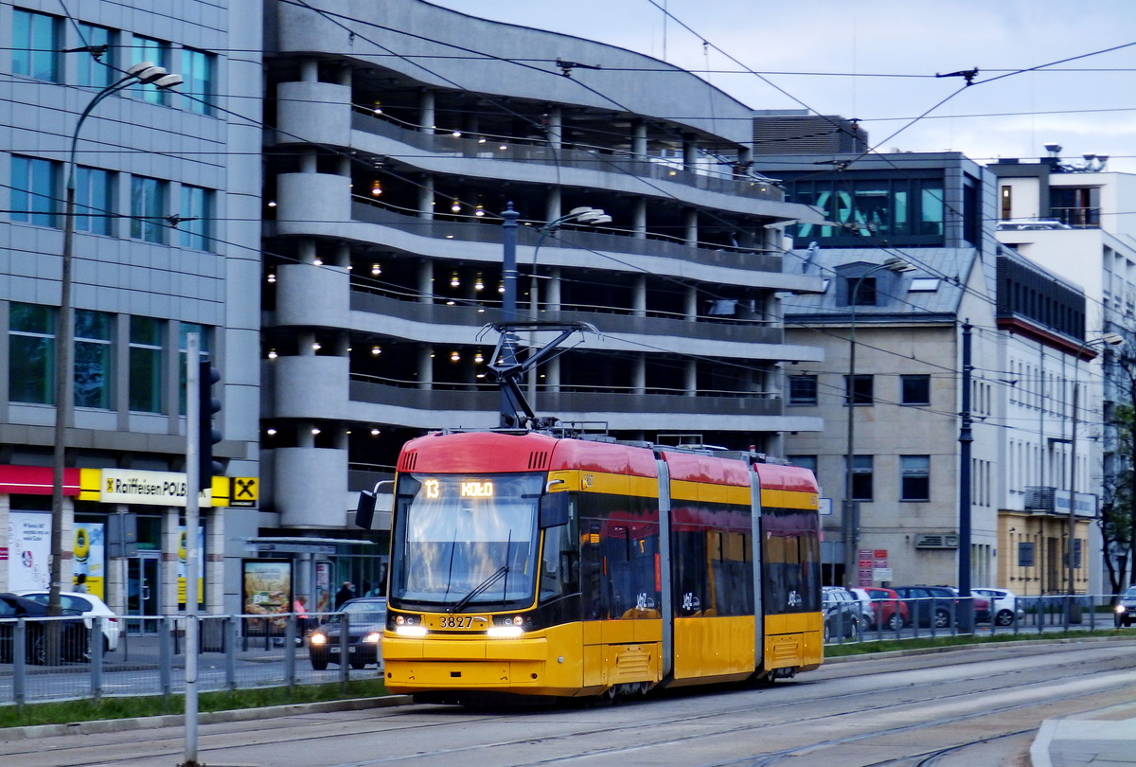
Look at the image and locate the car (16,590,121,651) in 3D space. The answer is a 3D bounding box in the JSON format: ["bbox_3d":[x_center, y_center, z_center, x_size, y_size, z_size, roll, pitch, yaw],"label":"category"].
[{"bbox_3d":[-11.956,5.199,92.000,4.200,1.443,1.770,1,-3,-23],"label":"car"}]

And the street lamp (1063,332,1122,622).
[{"bbox_3d":[21.874,3.907,176.669,2.250,12.058,0.900,-1,-3,20],"label":"street lamp"}]

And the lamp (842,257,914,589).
[{"bbox_3d":[10.248,2.012,140.718,2.250,12.414,0.900,-1,-3,20],"label":"lamp"}]

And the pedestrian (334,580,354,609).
[{"bbox_3d":[-5.615,5.796,106.846,0.380,1.680,0.520,0,-3,5],"label":"pedestrian"}]

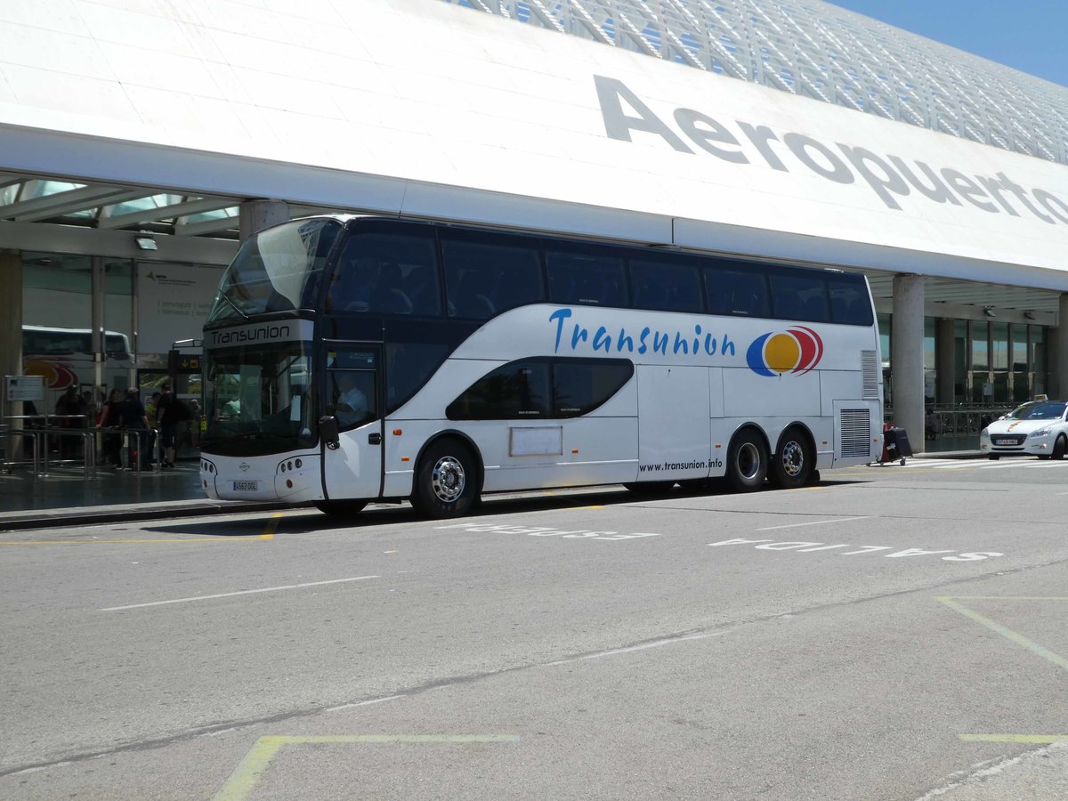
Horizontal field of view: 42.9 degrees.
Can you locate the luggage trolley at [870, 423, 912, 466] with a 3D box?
[{"bbox_3d":[8.219,1.006,31.300,0.950,1.030,0.640,0,0,25],"label":"luggage trolley"}]

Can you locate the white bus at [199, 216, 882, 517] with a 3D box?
[{"bbox_3d":[0.979,-0.410,21.824,13.166,3.930,2.550,0,-1,-45],"label":"white bus"}]

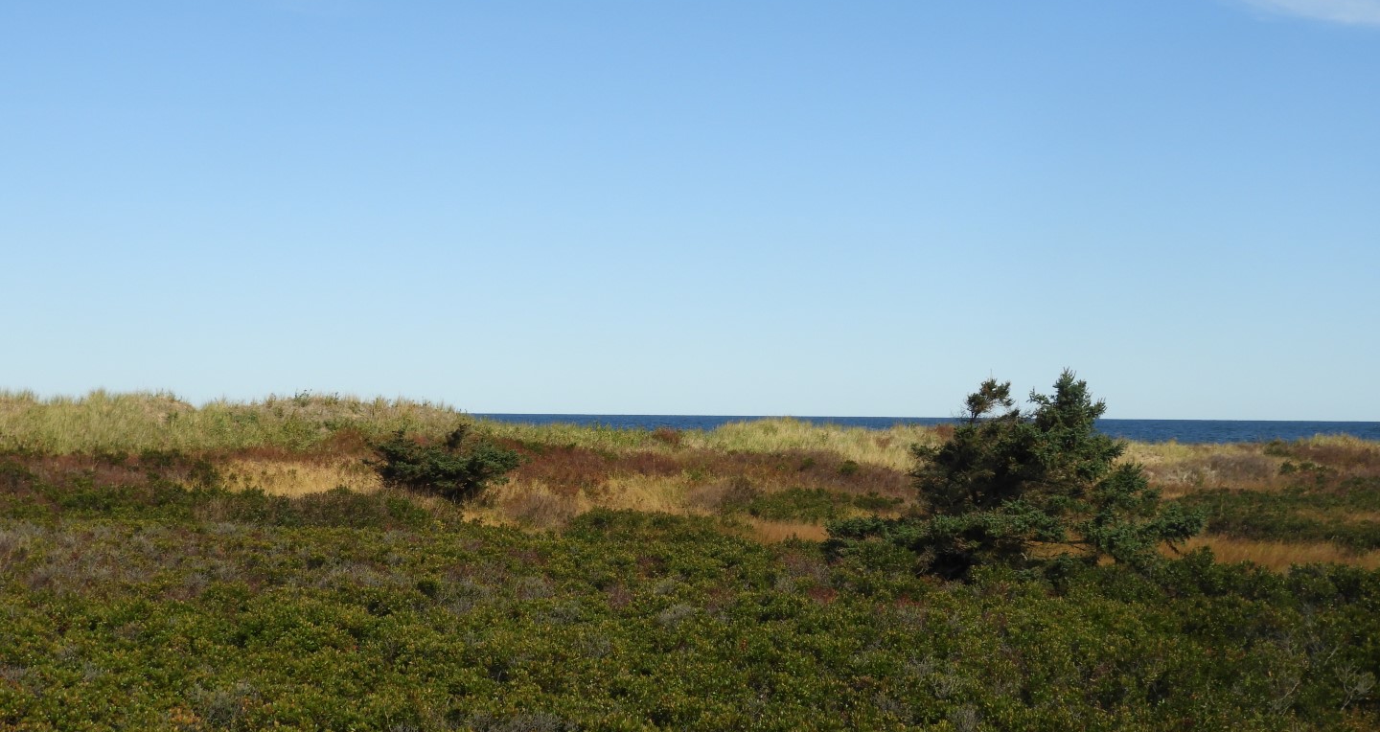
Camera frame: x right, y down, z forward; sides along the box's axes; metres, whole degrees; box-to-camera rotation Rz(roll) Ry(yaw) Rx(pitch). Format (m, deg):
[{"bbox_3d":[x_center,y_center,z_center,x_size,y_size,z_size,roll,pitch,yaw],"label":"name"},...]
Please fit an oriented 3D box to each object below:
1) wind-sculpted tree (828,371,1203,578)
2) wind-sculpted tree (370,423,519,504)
[{"bbox_3d":[3.706,1.272,25.000,4.100,2.450,3.500,0,-1,0],"label":"wind-sculpted tree"},{"bbox_3d":[-5.146,2.070,46.000,3.050,1.800,2.600,0,-1,0],"label":"wind-sculpted tree"}]

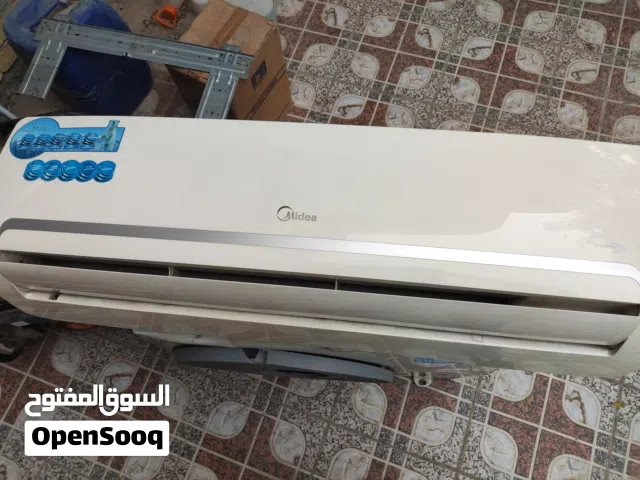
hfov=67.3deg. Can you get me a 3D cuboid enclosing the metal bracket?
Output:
[{"bbox_3d":[-0.548,-0.492,1.424,0.683,0.028,0.281,12,76,5],"label":"metal bracket"}]

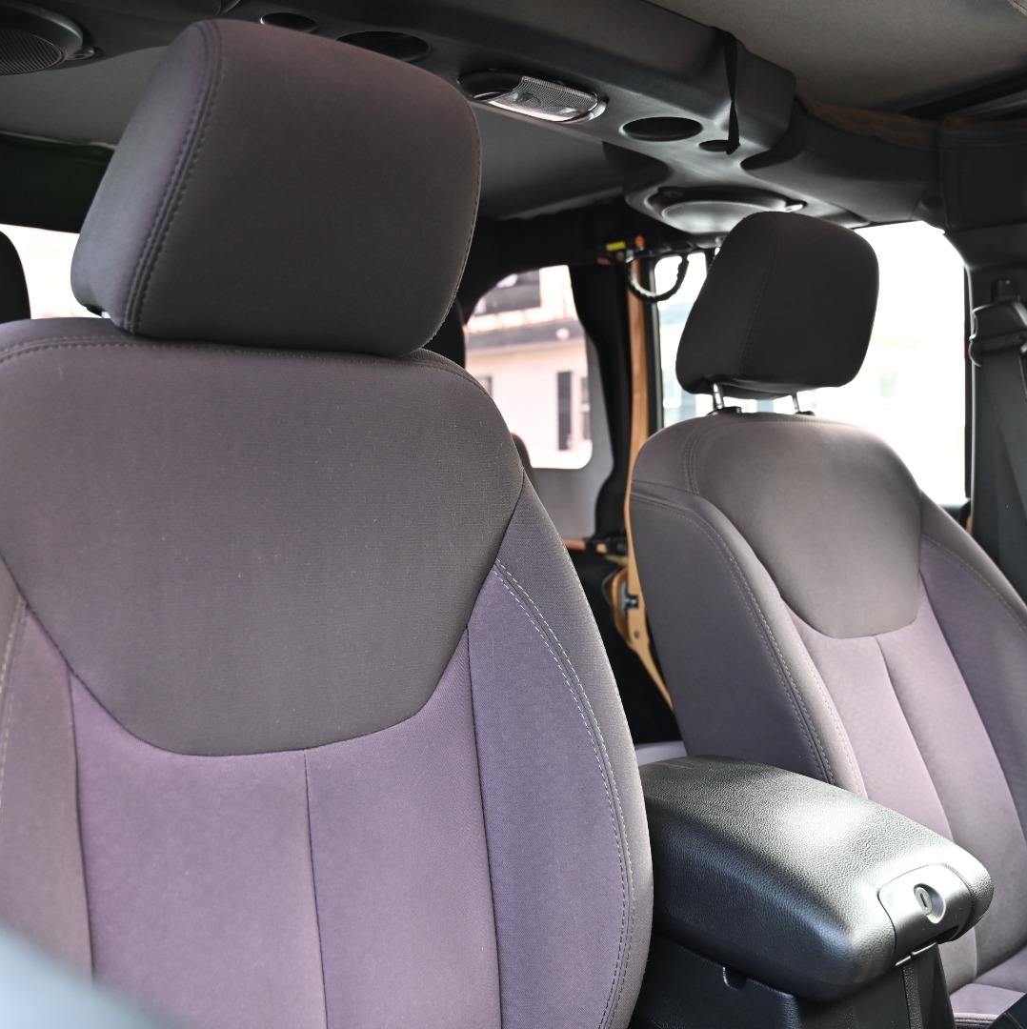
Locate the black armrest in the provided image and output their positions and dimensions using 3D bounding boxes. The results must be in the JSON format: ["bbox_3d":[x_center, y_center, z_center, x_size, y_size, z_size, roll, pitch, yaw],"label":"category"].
[{"bbox_3d":[0.198,0.261,0.885,0.215,0.095,0.285,0,4,-38],"label":"black armrest"}]

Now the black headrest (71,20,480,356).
[{"bbox_3d":[-0.156,-0.216,0.783,0.255,0.200,0.130,0,21,-38],"label":"black headrest"}]

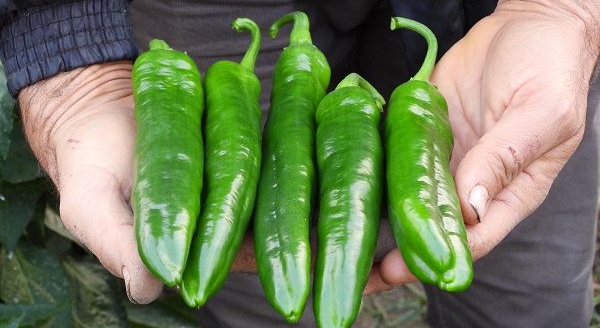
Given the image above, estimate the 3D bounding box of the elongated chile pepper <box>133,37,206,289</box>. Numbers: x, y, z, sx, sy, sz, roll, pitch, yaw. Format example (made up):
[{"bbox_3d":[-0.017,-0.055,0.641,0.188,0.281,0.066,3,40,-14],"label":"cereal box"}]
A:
[{"bbox_3d":[-0.074,-0.001,0.785,0.040,0.040,0.149,-3,66,-5],"label":"elongated chile pepper"}]

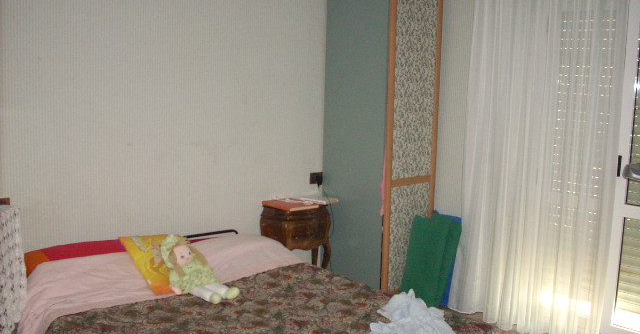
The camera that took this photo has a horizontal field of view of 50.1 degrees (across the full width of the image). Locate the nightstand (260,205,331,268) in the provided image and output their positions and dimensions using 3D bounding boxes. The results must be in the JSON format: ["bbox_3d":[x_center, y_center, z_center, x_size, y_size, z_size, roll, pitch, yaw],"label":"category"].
[{"bbox_3d":[-0.171,0.595,4.852,0.425,0.645,0.310,-5,10,-38],"label":"nightstand"}]

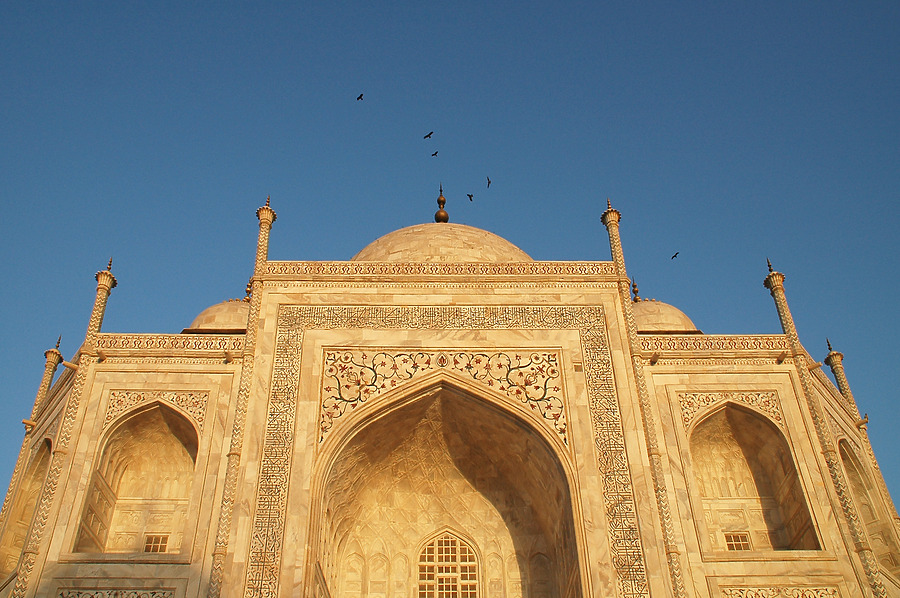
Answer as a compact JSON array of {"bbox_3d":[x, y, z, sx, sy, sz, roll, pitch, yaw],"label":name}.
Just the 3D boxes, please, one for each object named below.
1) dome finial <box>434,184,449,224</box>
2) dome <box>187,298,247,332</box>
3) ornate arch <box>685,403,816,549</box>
[{"bbox_3d":[-1.073,-11.948,86.169,1.800,8.000,1.800,0,-35,-1],"label":"dome finial"},{"bbox_3d":[-17.507,2.958,55.215,7.600,5.600,7.600,0,-35,-1],"label":"dome"},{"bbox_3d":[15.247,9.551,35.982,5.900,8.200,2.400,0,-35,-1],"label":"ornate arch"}]

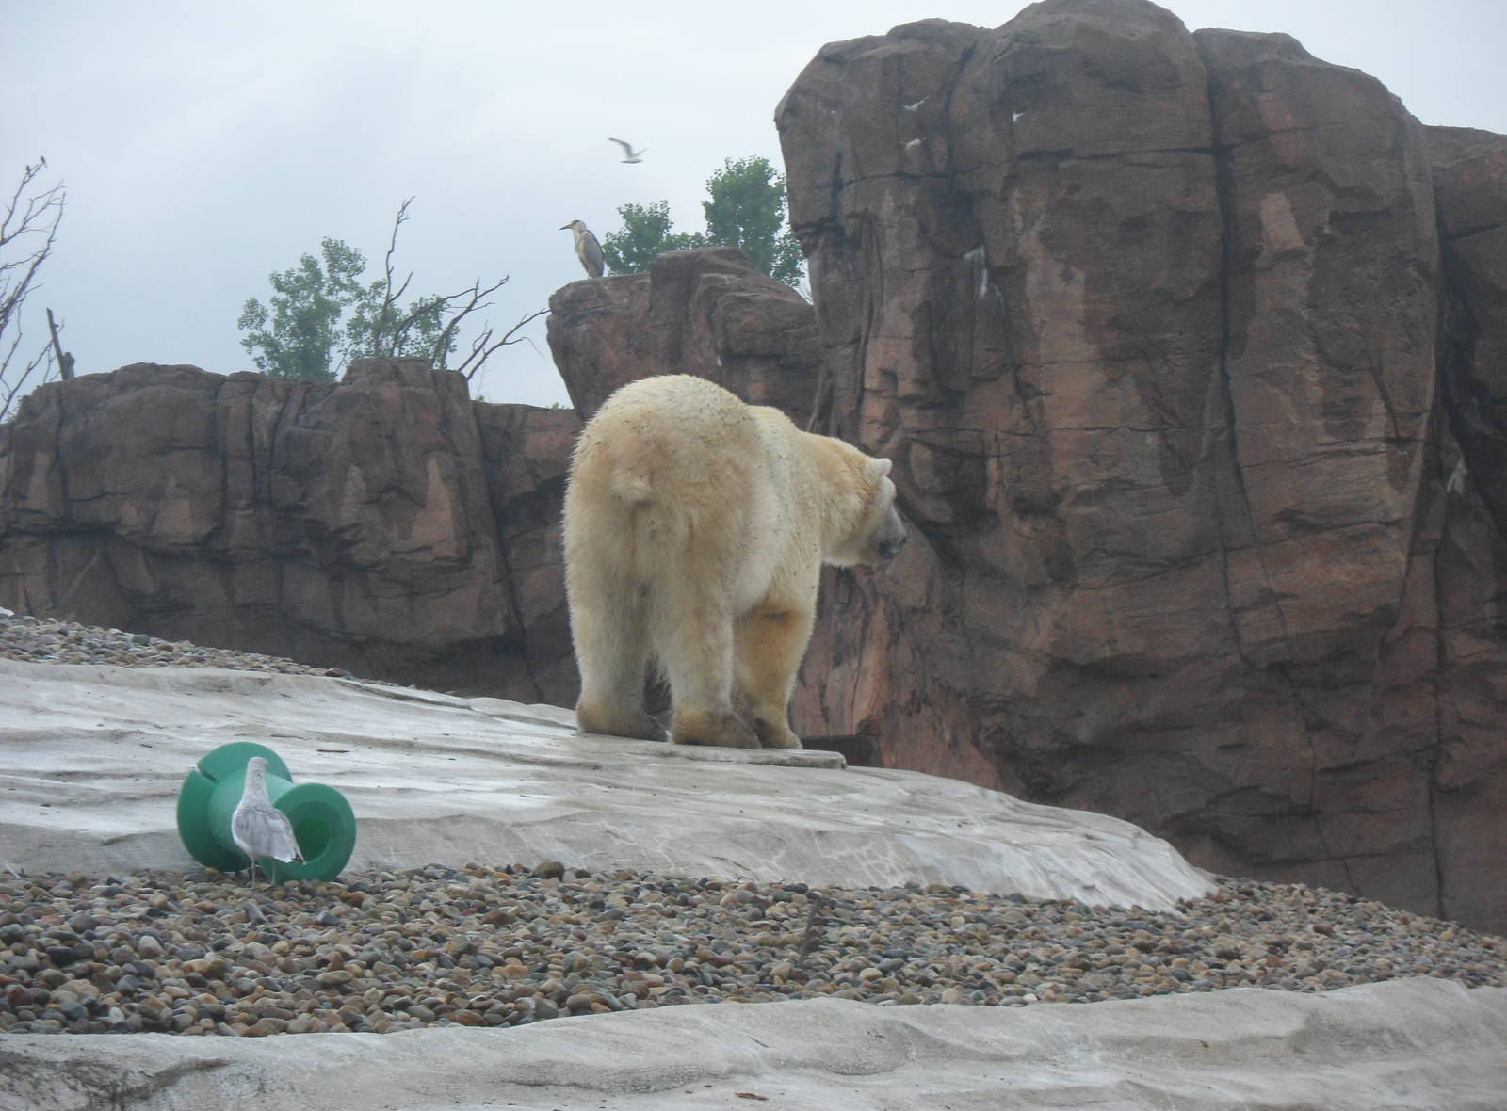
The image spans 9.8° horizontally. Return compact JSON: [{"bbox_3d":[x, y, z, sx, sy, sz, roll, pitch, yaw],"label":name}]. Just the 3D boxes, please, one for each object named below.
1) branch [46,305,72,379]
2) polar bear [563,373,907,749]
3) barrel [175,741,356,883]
[{"bbox_3d":[-4.600,-1.405,58.000,0.170,0.490,0.150,0,0,0],"label":"branch"},{"bbox_3d":[-0.006,0.019,32.000,0.780,1.340,1.900,0,0,20],"label":"polar bear"},{"bbox_3d":[-1.546,0.850,28.000,0.425,0.425,0.480,0,12,-30],"label":"barrel"}]

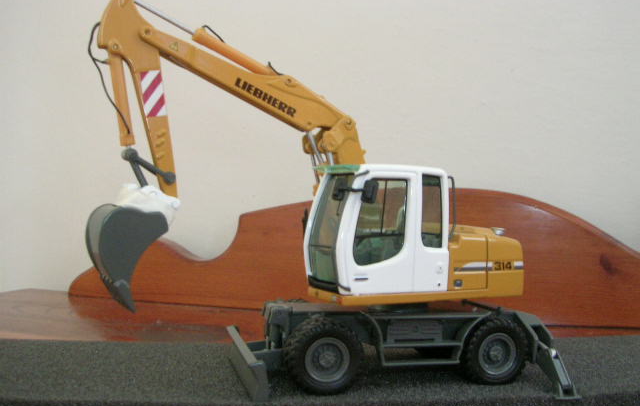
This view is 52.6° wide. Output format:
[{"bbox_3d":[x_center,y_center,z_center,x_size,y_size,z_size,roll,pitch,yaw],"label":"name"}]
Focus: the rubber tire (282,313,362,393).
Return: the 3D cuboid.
[{"bbox_3d":[0.001,0.042,0.179,0.021,0.021,0.010,0,0,-15],"label":"rubber tire"}]

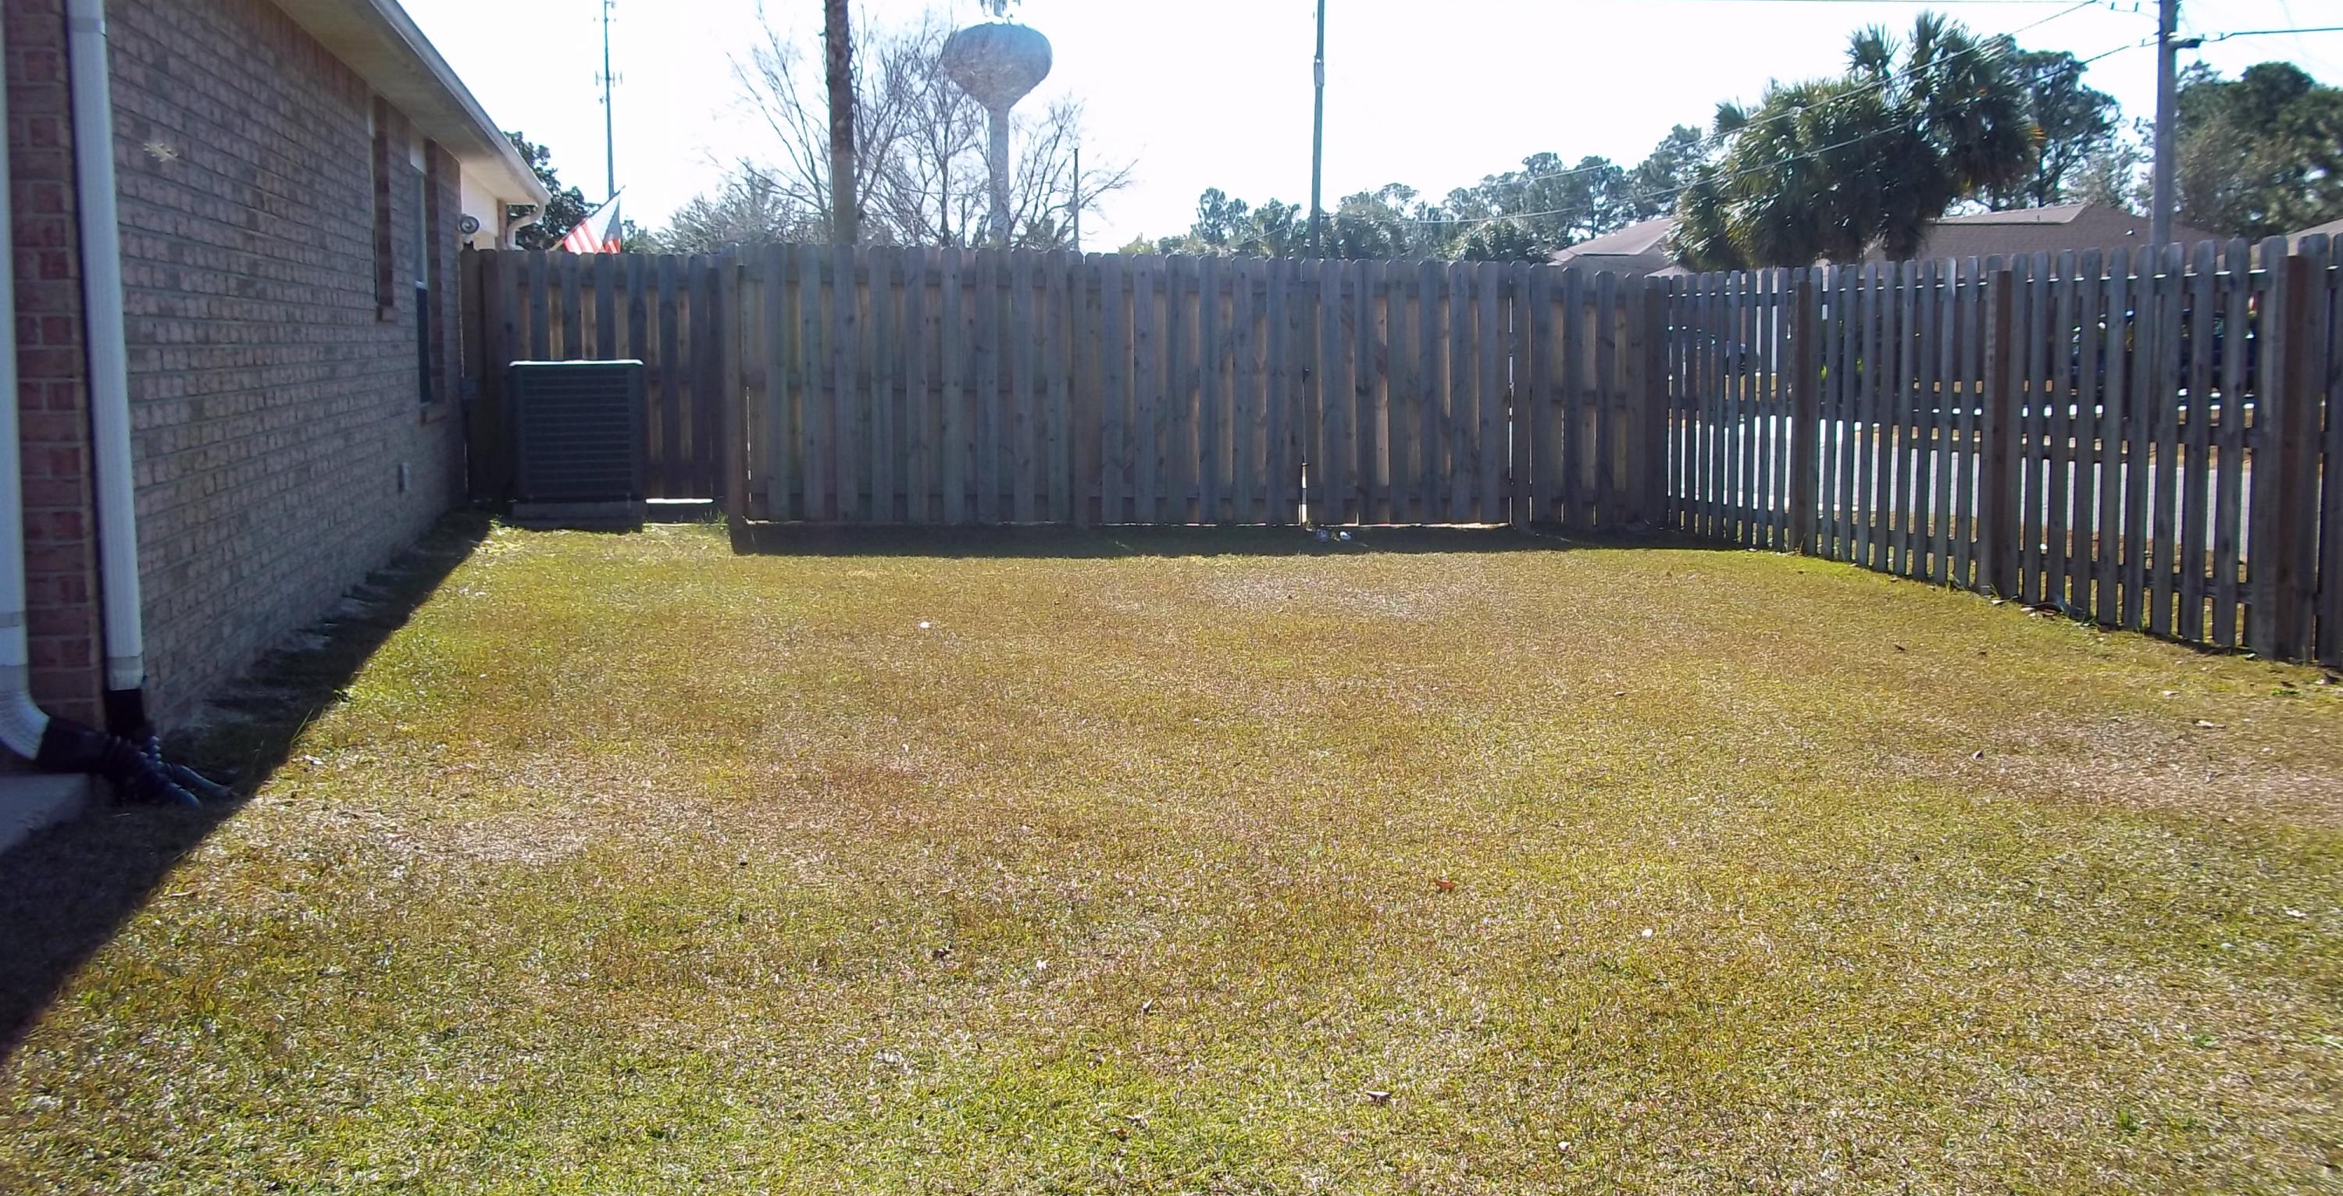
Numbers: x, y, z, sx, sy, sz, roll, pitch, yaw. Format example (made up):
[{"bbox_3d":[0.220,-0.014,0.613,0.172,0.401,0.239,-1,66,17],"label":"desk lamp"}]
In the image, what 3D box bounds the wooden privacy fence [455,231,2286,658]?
[{"bbox_3d":[0.257,-1.099,13.683,8.650,1.900,9.200,-1,6,-11],"label":"wooden privacy fence"}]

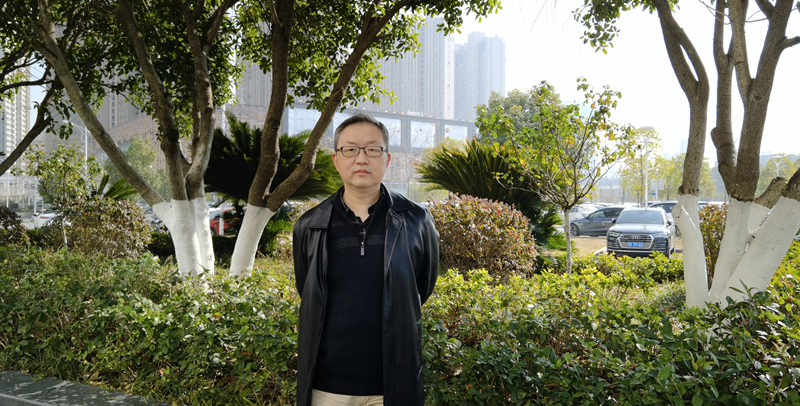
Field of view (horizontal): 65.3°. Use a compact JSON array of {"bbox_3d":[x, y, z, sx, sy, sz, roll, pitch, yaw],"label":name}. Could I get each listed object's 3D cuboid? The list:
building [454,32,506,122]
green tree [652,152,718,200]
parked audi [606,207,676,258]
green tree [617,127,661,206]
[{"bbox_3d":[49.000,-52.400,380.000,26.000,104.000,20.000,0,0,-36],"label":"building"},{"bbox_3d":[21.900,-1.040,48.000,4.600,5.500,4.400,0,0,23],"label":"green tree"},{"bbox_3d":[8.720,1.010,22.340,1.920,1.660,4.750,0,0,27],"label":"parked audi"},{"bbox_3d":[14.500,-1.430,38.000,2.700,6.300,2.700,0,0,20],"label":"green tree"}]

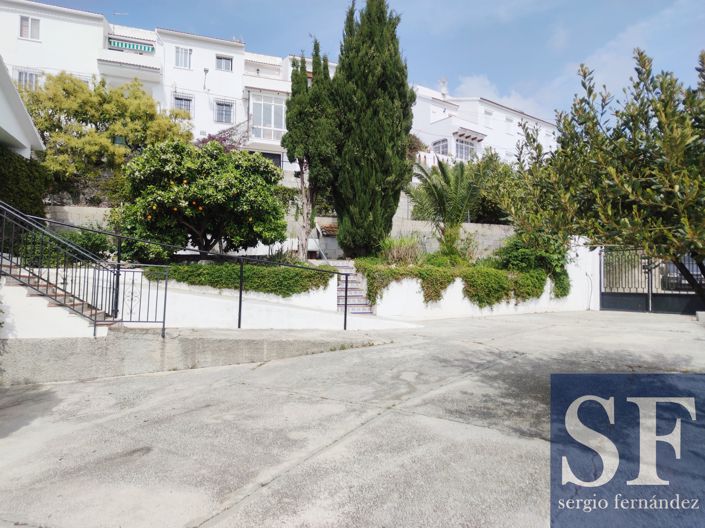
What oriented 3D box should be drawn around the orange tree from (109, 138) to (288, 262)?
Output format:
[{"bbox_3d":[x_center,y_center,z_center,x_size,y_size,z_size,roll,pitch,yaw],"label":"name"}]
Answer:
[{"bbox_3d":[-3.968,-1.523,12.640,4.100,2.900,3.700,1,-1,-18],"label":"orange tree"}]

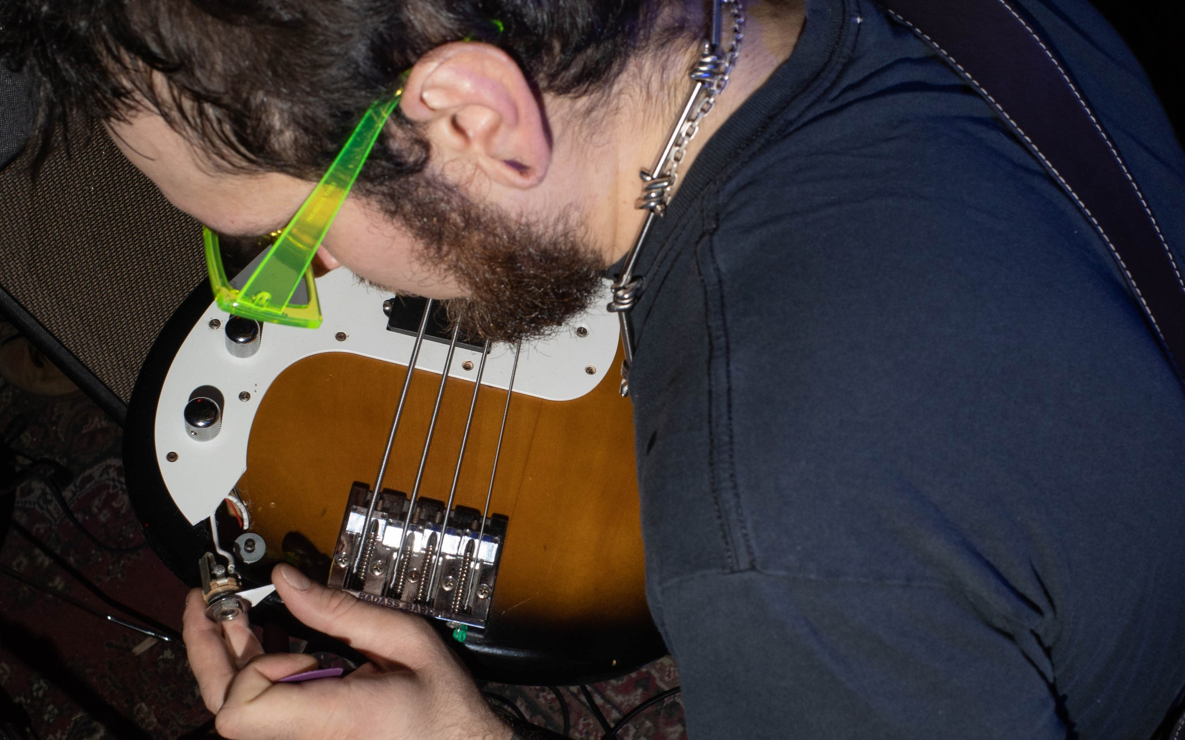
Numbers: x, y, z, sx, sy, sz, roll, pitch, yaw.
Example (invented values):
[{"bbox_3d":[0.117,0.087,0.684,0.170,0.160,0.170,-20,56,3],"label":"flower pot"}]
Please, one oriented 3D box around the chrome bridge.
[{"bbox_3d":[-0.086,0.091,0.691,0.080,0.018,0.058,13,57,-5],"label":"chrome bridge"}]

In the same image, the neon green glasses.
[{"bbox_3d":[-0.088,-0.110,0.516,0.152,0.046,0.146,-49,29,29],"label":"neon green glasses"}]

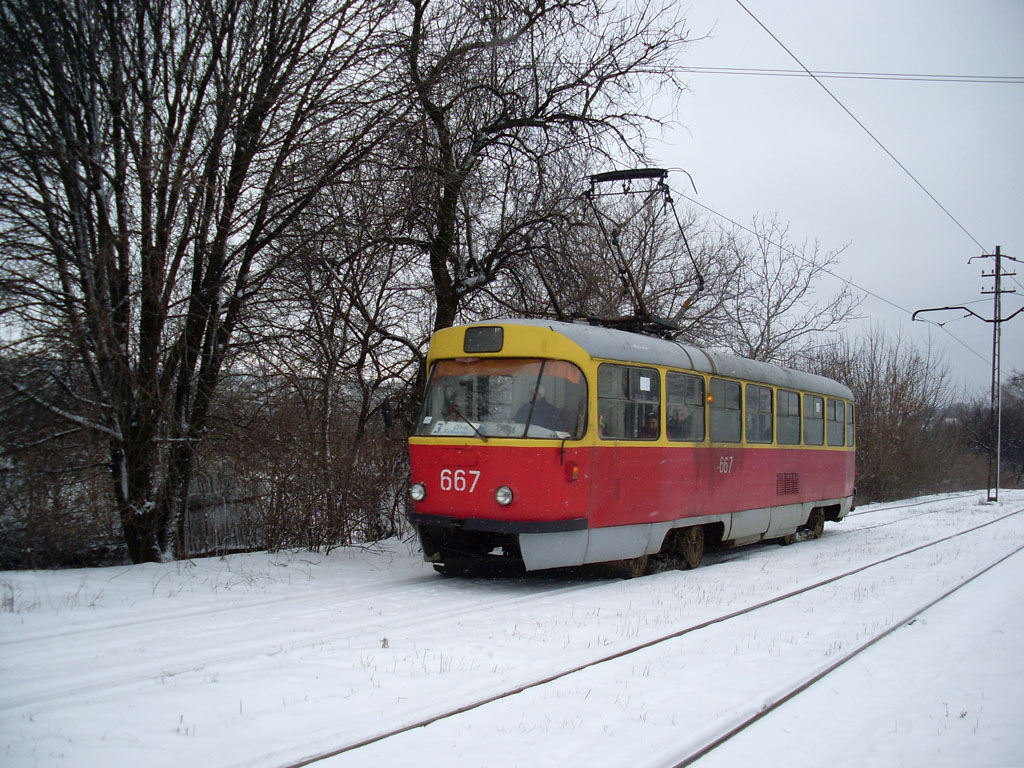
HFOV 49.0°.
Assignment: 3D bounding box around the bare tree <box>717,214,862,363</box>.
[{"bbox_3d":[9.400,-0.900,38.000,5.300,9.700,5.000,0,-3,13],"label":"bare tree"}]

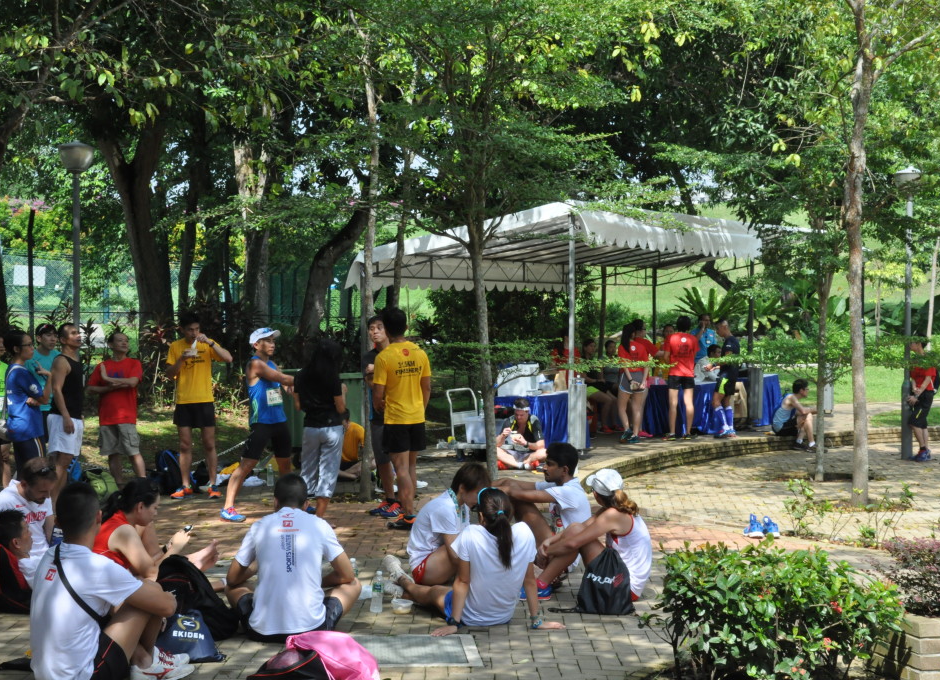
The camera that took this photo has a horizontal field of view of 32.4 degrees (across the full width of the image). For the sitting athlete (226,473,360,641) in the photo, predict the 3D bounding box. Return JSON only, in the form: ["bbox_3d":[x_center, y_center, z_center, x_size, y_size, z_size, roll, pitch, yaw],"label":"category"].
[{"bbox_3d":[-0.940,1.095,8.600,0.710,0.830,0.680,0,0,2],"label":"sitting athlete"}]

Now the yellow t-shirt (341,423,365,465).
[{"bbox_3d":[-1.330,1.145,18.000,0.340,0.480,0.460,0,0,-41],"label":"yellow t-shirt"}]

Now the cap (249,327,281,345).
[{"bbox_3d":[-1.664,-0.034,13.115,0.260,0.125,0.175,-16,-5,21],"label":"cap"}]

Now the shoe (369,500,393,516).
[{"bbox_3d":[-0.714,1.367,13.234,0.280,0.120,0.100,-1,1,-38],"label":"shoe"}]

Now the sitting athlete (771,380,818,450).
[{"bbox_3d":[4.730,1.080,23.200,0.780,1.030,0.480,0,0,28],"label":"sitting athlete"}]

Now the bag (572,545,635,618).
[{"bbox_3d":[0.752,1.328,8.980,0.340,0.380,0.190,1,0,9],"label":"bag"}]

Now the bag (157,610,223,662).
[{"bbox_3d":[-1.290,1.335,7.450,0.340,0.230,0.180,1,0,18],"label":"bag"}]

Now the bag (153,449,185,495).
[{"bbox_3d":[-2.990,1.335,16.300,0.340,0.460,0.260,0,0,-20],"label":"bag"}]

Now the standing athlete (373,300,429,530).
[{"bbox_3d":[-0.525,0.586,12.515,0.480,1.700,0.360,0,1,-34],"label":"standing athlete"}]

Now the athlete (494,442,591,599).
[{"bbox_3d":[0.440,1.080,10.150,0.720,0.870,0.500,1,0,-9],"label":"athlete"}]

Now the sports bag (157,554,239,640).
[{"bbox_3d":[-1.385,1.289,8.220,0.330,0.400,0.280,0,1,34],"label":"sports bag"}]

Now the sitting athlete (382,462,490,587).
[{"bbox_3d":[-0.126,1.105,9.939,0.700,0.725,0.500,0,1,-13],"label":"sitting athlete"}]

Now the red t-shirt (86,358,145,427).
[{"bbox_3d":[-3.460,0.490,15.800,0.540,0.660,0.300,1,0,-12],"label":"red t-shirt"}]

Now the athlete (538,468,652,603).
[{"bbox_3d":[0.697,1.107,9.382,0.760,0.735,0.460,0,1,12],"label":"athlete"}]

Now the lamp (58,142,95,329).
[{"bbox_3d":[-4.955,-0.452,20.396,0.440,4.100,0.440,0,1,0],"label":"lamp"}]

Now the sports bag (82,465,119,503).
[{"bbox_3d":[-3.160,1.260,13.900,0.340,0.340,0.280,1,0,-12],"label":"sports bag"}]

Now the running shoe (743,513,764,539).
[{"bbox_3d":[2.245,1.460,12.800,0.110,0.160,0.280,0,0,-18],"label":"running shoe"}]

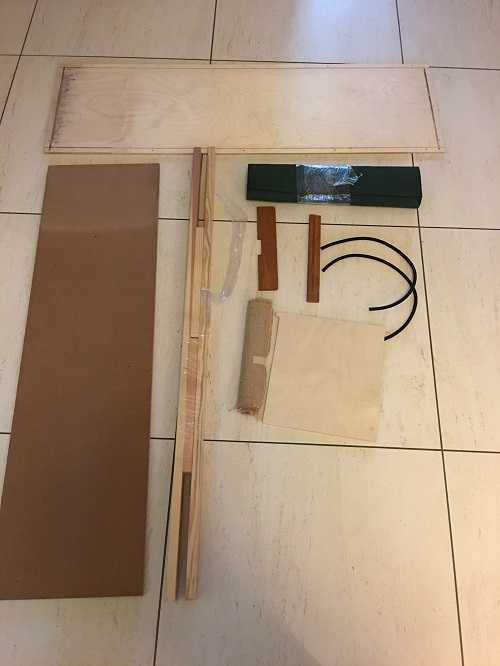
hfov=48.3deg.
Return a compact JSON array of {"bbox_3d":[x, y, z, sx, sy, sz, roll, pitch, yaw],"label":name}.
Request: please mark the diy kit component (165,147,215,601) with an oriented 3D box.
[{"bbox_3d":[-0.131,0.009,1.355,0.060,0.026,1.153,0,66,0],"label":"diy kit component"}]

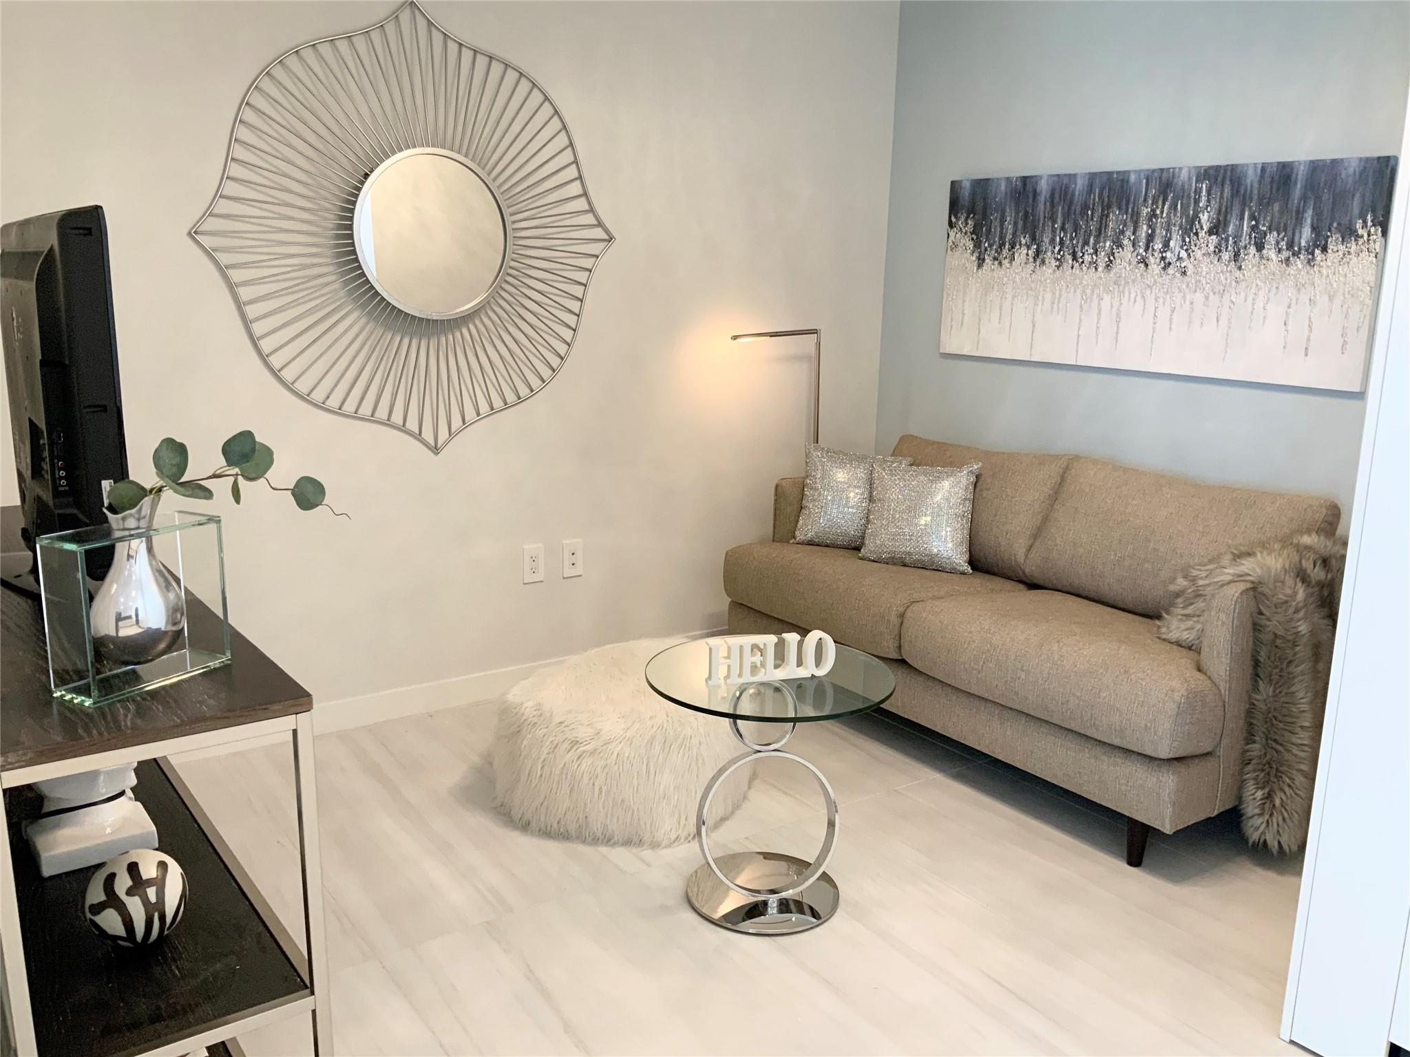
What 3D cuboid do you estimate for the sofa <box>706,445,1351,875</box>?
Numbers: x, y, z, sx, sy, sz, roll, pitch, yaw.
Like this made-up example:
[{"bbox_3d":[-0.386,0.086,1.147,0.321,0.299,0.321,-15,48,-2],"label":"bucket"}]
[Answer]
[{"bbox_3d":[0.933,0.236,3.629,0.870,0.840,1.740,-8,16,-35],"label":"sofa"}]

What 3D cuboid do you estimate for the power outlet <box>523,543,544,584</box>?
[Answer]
[{"bbox_3d":[-0.569,0.120,3.934,0.076,0.124,0.008,-8,16,-35],"label":"power outlet"}]

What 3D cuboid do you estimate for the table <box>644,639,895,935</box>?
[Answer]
[{"bbox_3d":[0.141,0.586,2.693,0.554,0.544,0.554,1,13,0],"label":"table"}]

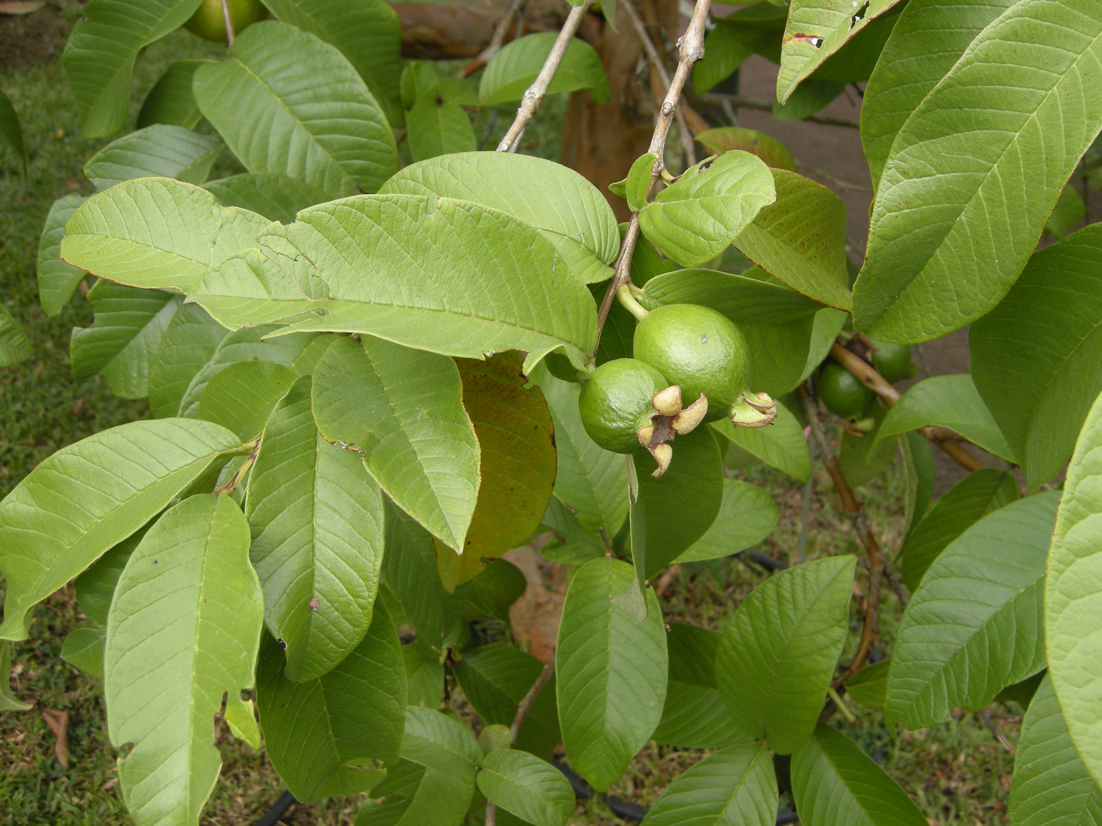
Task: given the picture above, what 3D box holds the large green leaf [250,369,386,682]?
[{"bbox_3d":[-0.098,0.047,0.460,0.056,0.125,0.028,2,6,-6],"label":"large green leaf"}]

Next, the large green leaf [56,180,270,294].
[{"bbox_3d":[-0.129,-0.059,0.392,0.081,0.014,0.045,10,59,-7],"label":"large green leaf"}]

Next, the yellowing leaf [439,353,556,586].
[{"bbox_3d":[-0.023,0.023,0.500,0.054,0.112,0.025,11,6,-6],"label":"yellowing leaf"}]

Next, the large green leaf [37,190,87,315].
[{"bbox_3d":[-0.287,-0.094,0.660,0.038,0.078,0.025,12,0,13],"label":"large green leaf"}]

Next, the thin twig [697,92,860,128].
[{"bbox_3d":[0.245,-0.326,1.200,0.190,0.030,0.030,-4,36,-5],"label":"thin twig"}]

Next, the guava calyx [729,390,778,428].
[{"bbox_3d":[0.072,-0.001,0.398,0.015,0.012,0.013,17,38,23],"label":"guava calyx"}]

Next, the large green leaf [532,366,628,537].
[{"bbox_3d":[0.011,0.016,0.550,0.052,0.105,0.022,-22,6,-3],"label":"large green leaf"}]

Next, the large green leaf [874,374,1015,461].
[{"bbox_3d":[0.214,0.004,0.600,0.082,0.035,0.050,-9,49,0],"label":"large green leaf"}]

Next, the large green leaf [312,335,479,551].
[{"bbox_3d":[-0.062,0.012,0.455,0.058,0.100,0.025,-25,-3,-5],"label":"large green leaf"}]

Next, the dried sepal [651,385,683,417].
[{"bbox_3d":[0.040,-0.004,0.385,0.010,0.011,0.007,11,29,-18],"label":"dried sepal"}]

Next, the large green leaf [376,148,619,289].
[{"bbox_3d":[-0.021,-0.077,0.421,0.104,0.018,0.056,16,59,5],"label":"large green leaf"}]

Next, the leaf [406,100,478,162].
[{"bbox_3d":[-0.063,-0.157,0.640,0.043,0.013,0.073,-5,57,-3],"label":"leaf"}]

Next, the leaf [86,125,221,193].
[{"bbox_3d":[-0.193,-0.121,0.546,0.073,0.015,0.055,-34,61,-24],"label":"leaf"}]

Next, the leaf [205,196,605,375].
[{"bbox_3d":[-0.056,-0.047,0.410,0.147,0.028,0.060,6,60,2],"label":"leaf"}]

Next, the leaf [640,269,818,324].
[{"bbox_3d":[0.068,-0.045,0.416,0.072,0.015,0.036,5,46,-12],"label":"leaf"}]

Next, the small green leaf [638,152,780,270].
[{"bbox_3d":[0.054,-0.071,0.387,0.047,0.012,0.048,-1,66,19],"label":"small green leaf"}]

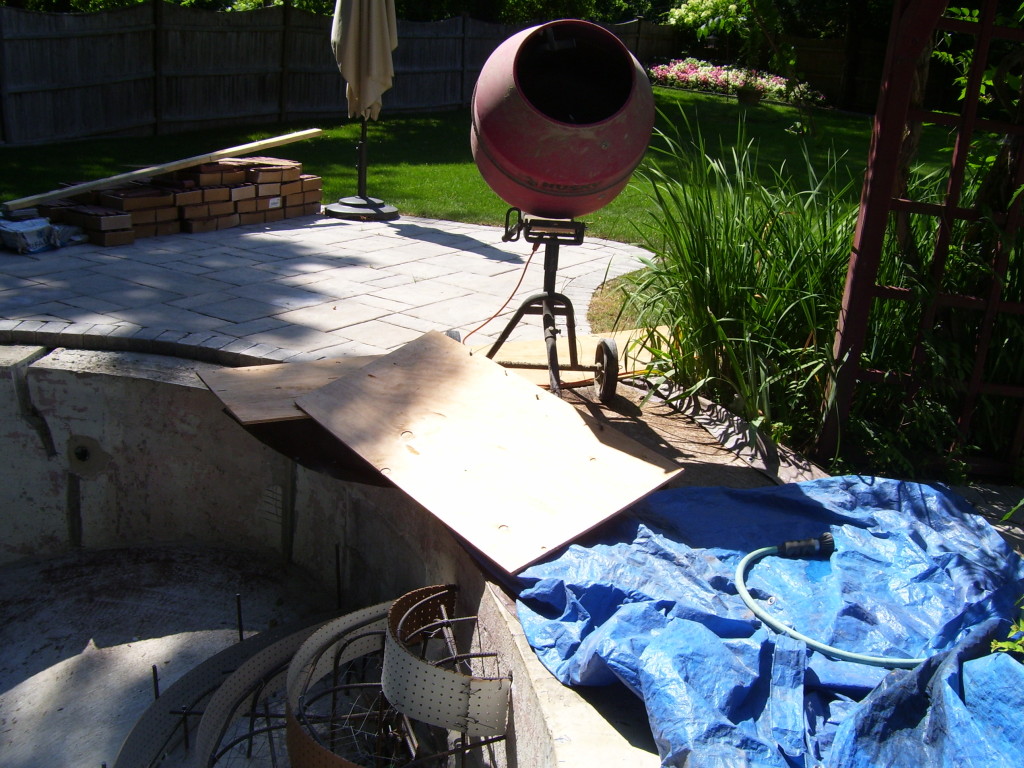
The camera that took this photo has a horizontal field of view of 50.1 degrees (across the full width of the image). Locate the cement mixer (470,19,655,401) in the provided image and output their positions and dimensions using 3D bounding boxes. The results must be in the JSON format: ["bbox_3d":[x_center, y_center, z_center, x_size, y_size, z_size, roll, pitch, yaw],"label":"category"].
[{"bbox_3d":[0.135,-0.572,3.951,0.680,1.400,0.820,2,18,-3],"label":"cement mixer"}]

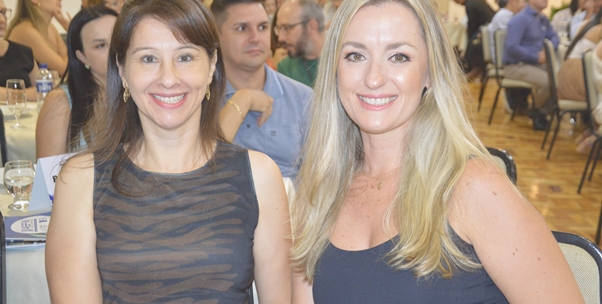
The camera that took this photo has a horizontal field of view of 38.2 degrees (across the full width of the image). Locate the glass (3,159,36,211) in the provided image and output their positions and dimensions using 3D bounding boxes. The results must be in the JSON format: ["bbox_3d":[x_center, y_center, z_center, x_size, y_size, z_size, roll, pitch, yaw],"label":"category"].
[{"bbox_3d":[-0.722,0.080,2.208,0.078,0.118,0.078,0,11,0],"label":"glass"}]

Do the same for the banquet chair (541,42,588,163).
[{"bbox_3d":[2.192,-0.409,6.718,0.560,0.890,0.450,2,11,10],"label":"banquet chair"}]

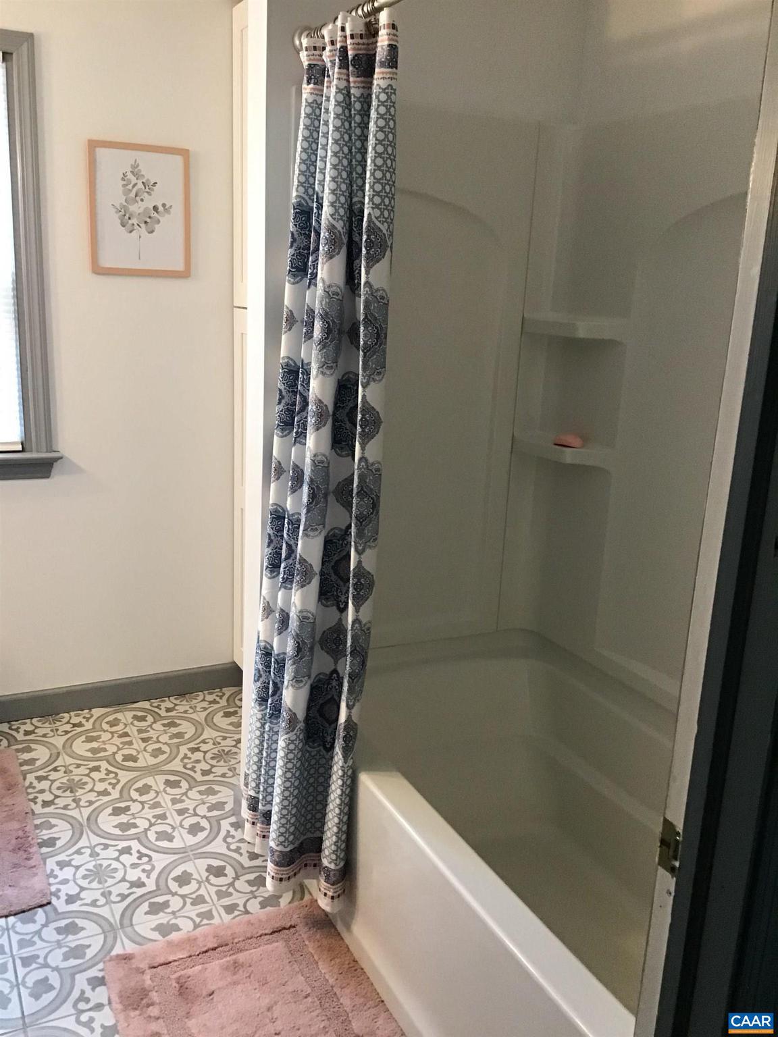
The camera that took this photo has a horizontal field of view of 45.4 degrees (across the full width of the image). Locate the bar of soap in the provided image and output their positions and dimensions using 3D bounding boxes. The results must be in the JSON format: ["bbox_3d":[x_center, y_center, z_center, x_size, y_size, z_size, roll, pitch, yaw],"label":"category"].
[{"bbox_3d":[0.468,-0.201,2.425,0.083,0.030,0.054,15,19,39],"label":"bar of soap"}]

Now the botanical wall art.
[{"bbox_3d":[-0.750,-0.929,2.814,0.296,0.374,0.020,-5,16,-26],"label":"botanical wall art"}]

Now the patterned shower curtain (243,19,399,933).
[{"bbox_3d":[-0.179,-0.084,2.013,0.184,1.837,0.481,-5,16,-26],"label":"patterned shower curtain"}]

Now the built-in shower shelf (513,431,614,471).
[{"bbox_3d":[0.465,-0.178,2.473,0.129,0.052,0.270,-7,17,-34],"label":"built-in shower shelf"}]

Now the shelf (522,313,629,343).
[{"bbox_3d":[0.480,-0.490,2.393,0.129,0.050,0.270,-7,17,-34],"label":"shelf"}]

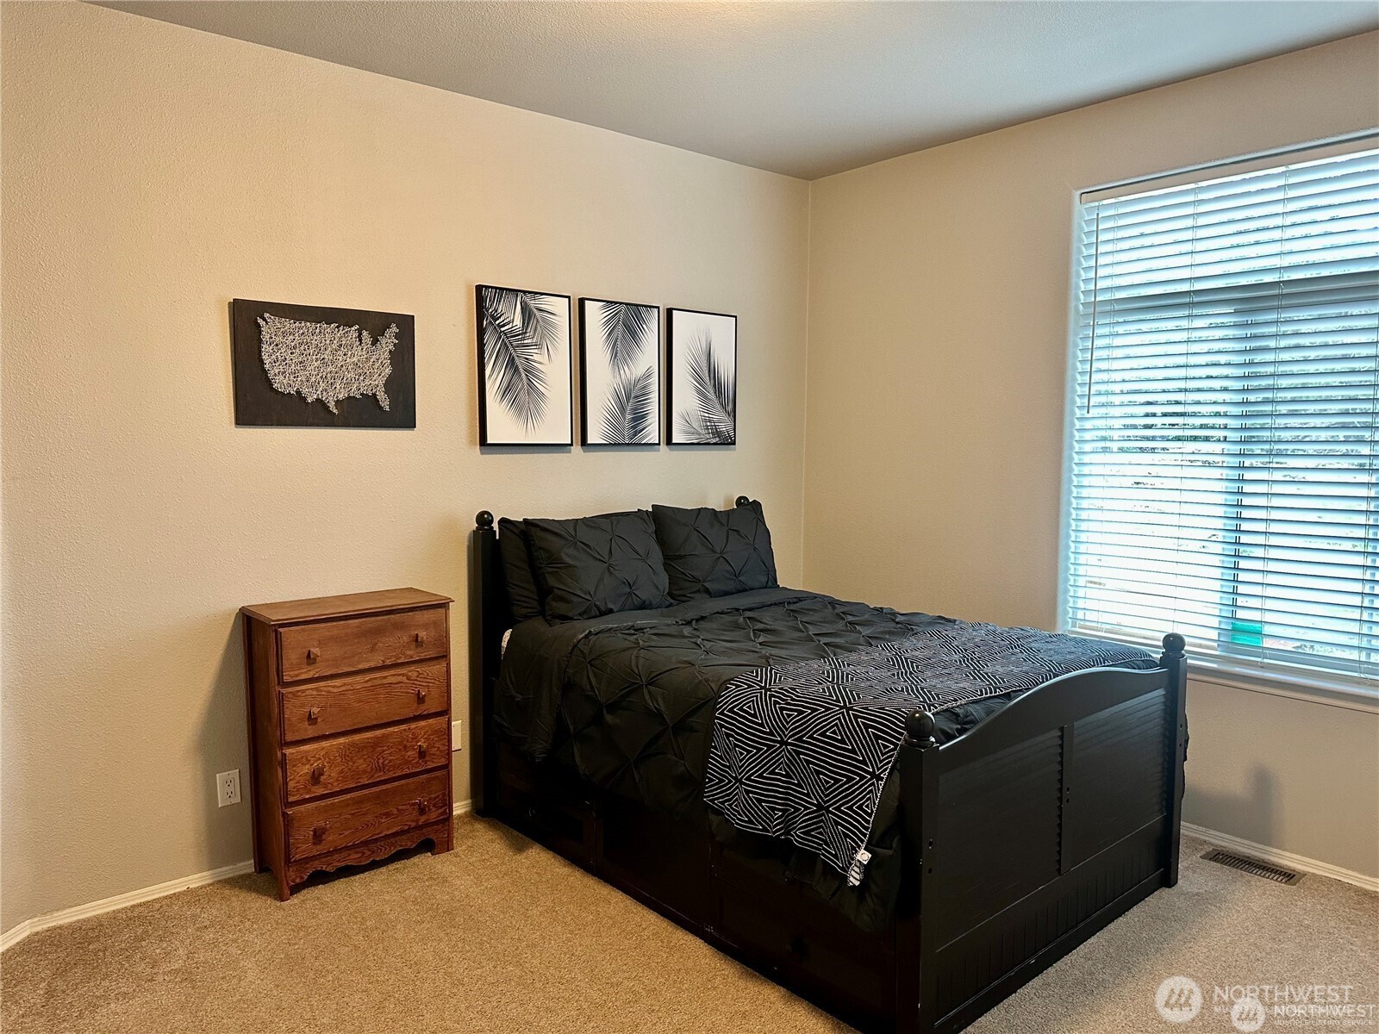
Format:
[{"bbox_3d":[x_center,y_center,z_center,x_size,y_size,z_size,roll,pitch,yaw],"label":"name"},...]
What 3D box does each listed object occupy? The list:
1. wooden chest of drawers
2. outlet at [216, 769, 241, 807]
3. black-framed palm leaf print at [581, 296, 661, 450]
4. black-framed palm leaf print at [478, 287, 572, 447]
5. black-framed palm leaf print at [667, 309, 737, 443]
[{"bbox_3d":[-1.147,0.752,3.287,0.614,0.908,0.326,-4,7,-41],"label":"wooden chest of drawers"},{"bbox_3d":[-1.534,0.908,3.189,0.070,0.115,0.008,-4,7,-41],"label":"outlet"},{"bbox_3d":[-0.292,-0.612,4.114,0.405,0.605,0.030,-4,7,-41],"label":"black-framed palm leaf print"},{"bbox_3d":[-0.647,-0.589,3.808,0.409,0.606,0.030,-4,7,-41],"label":"black-framed palm leaf print"},{"bbox_3d":[0.062,-0.635,4.418,0.405,0.604,0.030,-4,7,-41],"label":"black-framed palm leaf print"}]

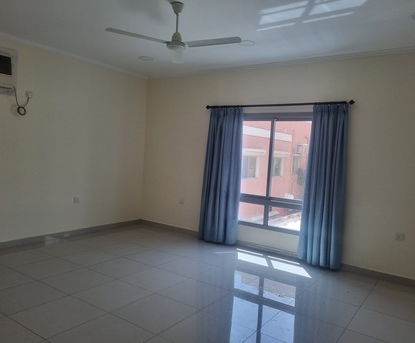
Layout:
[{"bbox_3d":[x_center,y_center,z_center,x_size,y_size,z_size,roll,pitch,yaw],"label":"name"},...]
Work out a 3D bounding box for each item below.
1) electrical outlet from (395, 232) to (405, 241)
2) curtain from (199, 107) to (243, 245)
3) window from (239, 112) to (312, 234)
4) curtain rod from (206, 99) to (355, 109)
[{"bbox_3d":[2.504,0.853,4.458,0.090,0.087,0.014,5,3,35],"label":"electrical outlet"},{"bbox_3d":[0.257,0.070,5.909,0.750,2.310,0.150,5,3,35],"label":"curtain"},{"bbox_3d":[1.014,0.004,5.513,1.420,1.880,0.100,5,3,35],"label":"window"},{"bbox_3d":[1.001,-1.034,5.391,2.430,0.060,0.090,5,3,35],"label":"curtain rod"}]

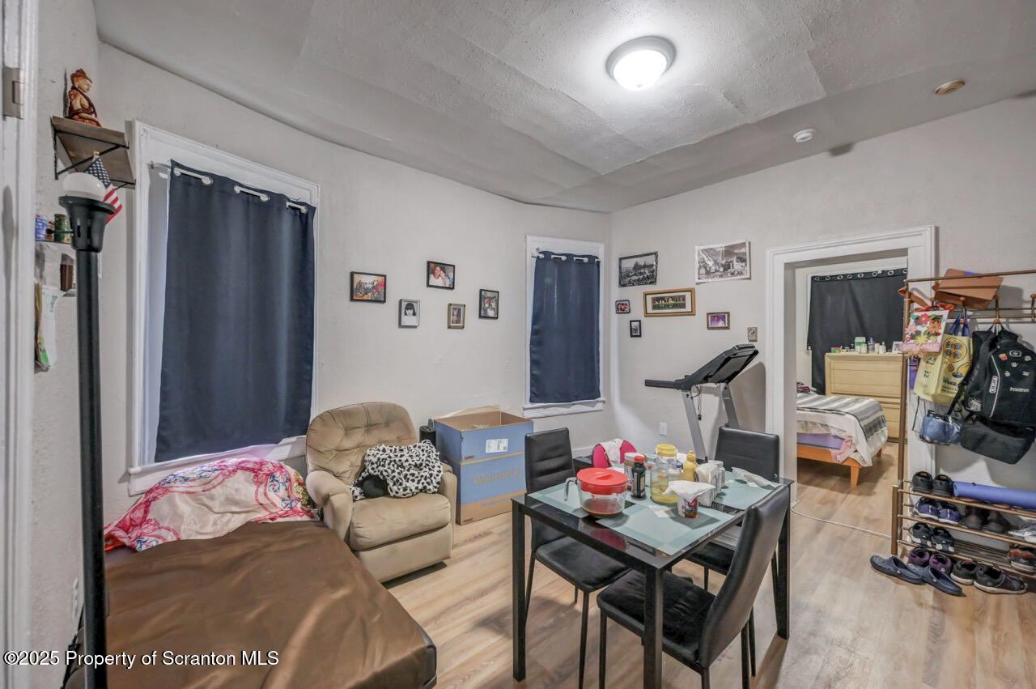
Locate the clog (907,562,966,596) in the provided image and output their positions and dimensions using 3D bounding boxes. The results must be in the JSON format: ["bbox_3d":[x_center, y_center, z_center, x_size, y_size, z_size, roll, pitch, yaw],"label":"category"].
[{"bbox_3d":[2.400,1.330,2.328,0.100,0.100,0.265,0,0,-17],"label":"clog"}]

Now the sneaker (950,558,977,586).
[{"bbox_3d":[2.686,1.335,2.412,0.275,0.110,0.102,0,0,-39],"label":"sneaker"}]

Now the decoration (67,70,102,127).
[{"bbox_3d":[-1.230,-0.693,1.151,0.070,0.185,0.120,0,0,-42],"label":"decoration"}]

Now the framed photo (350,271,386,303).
[{"bbox_3d":[-1.149,-0.436,3.109,0.268,0.220,0.022,0,0,-42],"label":"framed photo"}]

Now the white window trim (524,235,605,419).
[{"bbox_3d":[0.530,-0.189,4.315,0.970,1.870,0.100,0,0,-23],"label":"white window trim"}]

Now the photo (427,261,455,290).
[{"bbox_3d":[-0.681,-0.606,3.555,0.280,0.222,0.022,0,0,-42],"label":"photo"}]

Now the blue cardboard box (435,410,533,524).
[{"bbox_3d":[-0.298,1.013,3.480,0.680,0.730,0.540,0,0,-33],"label":"blue cardboard box"}]

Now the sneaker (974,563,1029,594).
[{"bbox_3d":[2.768,1.340,2.315,0.262,0.120,0.100,0,0,3],"label":"sneaker"}]

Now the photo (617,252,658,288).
[{"bbox_3d":[1.243,-0.766,4.190,0.420,0.320,0.025,0,0,44],"label":"photo"}]

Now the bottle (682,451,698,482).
[{"bbox_3d":[0.771,0.564,1.800,0.064,0.182,0.055,0,0,26],"label":"bottle"}]

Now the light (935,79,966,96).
[{"bbox_3d":[2.530,-1.500,2.360,0.125,0.030,0.125,0,0,44],"label":"light"}]

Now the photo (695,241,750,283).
[{"bbox_3d":[1.865,-0.752,3.676,0.020,0.335,0.455,0,0,-42],"label":"photo"}]

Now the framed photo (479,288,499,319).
[{"bbox_3d":[-0.275,-0.384,3.901,0.219,0.273,0.022,0,0,-42],"label":"framed photo"}]

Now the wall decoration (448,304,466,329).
[{"bbox_3d":[-0.561,-0.253,3.663,0.178,0.222,0.022,0,0,-42],"label":"wall decoration"}]

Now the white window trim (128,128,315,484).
[{"bbox_3d":[-1.660,-0.180,2.435,0.100,1.880,0.990,0,0,32],"label":"white window trim"}]

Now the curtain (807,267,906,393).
[{"bbox_3d":[5.360,-0.075,6.310,1.260,2.120,0.100,0,0,41],"label":"curtain"}]

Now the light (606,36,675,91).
[{"bbox_3d":[0.645,-1.425,2.120,0.355,0.130,0.355,0,0,0],"label":"light"}]

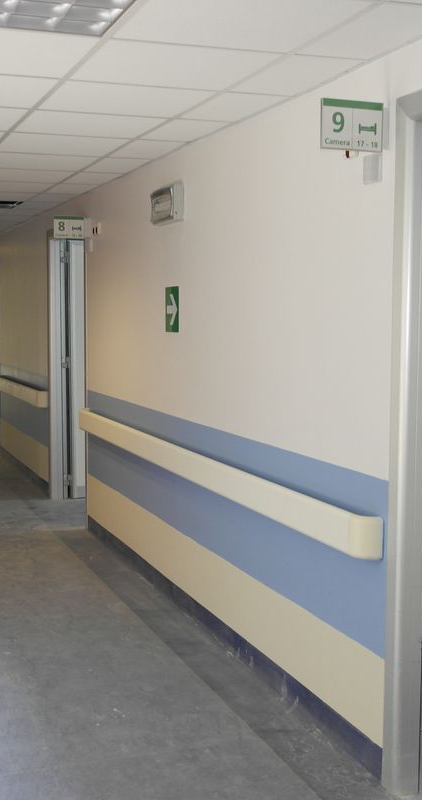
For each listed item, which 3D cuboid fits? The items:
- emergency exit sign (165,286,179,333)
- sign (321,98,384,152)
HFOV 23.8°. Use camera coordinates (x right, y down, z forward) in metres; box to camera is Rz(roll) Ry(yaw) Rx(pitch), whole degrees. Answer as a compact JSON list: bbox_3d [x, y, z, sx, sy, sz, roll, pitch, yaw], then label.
[{"bbox_3d":[-0.215,-0.494,5.481,0.010,0.247,0.245,-2,5,-21],"label":"emergency exit sign"},{"bbox_3d":[0.462,-0.897,3.273,0.229,0.162,0.020,-2,5,-21],"label":"sign"}]

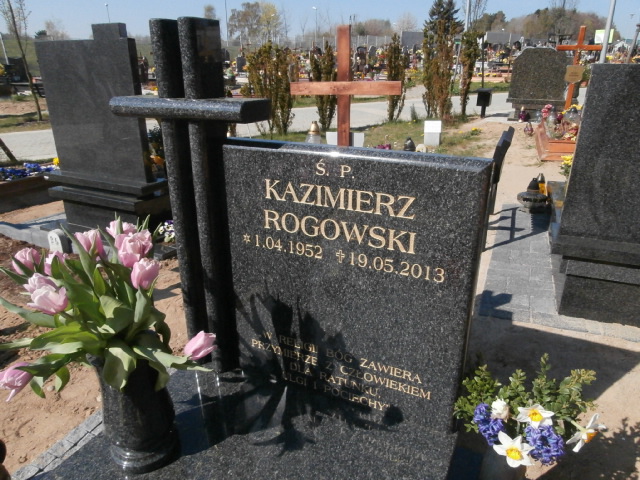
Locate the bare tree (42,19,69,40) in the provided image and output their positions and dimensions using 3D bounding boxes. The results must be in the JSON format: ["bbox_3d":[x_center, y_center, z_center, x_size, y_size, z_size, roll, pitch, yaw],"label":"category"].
[{"bbox_3d":[-37.719,-29.365,64.263,4.055,4.880,4.055,-11,24,-26],"label":"bare tree"}]

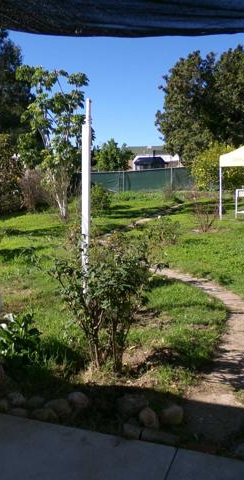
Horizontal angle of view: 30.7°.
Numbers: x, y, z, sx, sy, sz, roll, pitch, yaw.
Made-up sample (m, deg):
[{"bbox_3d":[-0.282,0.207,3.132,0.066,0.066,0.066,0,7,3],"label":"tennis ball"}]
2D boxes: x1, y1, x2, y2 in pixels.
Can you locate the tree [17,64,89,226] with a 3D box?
[{"bbox_3d":[-2.215,-3.043,14.140,2.350,4.786,2.300,0,7,0],"label":"tree"}]

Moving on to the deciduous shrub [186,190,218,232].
[{"bbox_3d":[1.950,-0.700,10.900,0.750,1.000,0.720,0,7,0],"label":"deciduous shrub"}]

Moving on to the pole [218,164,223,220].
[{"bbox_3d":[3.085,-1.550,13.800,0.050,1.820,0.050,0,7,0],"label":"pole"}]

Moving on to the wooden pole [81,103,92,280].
[{"bbox_3d":[-0.398,-0.440,5.000,0.090,2.220,0.090,0,7,0],"label":"wooden pole"}]

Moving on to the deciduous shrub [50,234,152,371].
[{"bbox_3d":[-0.173,0.523,3.737,0.840,1.095,0.800,0,7,0],"label":"deciduous shrub"}]

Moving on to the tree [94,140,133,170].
[{"bbox_3d":[-0.718,-6.536,37.492,3.400,4.001,3.400,0,7,0],"label":"tree"}]

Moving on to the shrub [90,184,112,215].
[{"bbox_3d":[-0.823,-1.498,16.236,0.900,1.057,0.900,0,7,0],"label":"shrub"}]

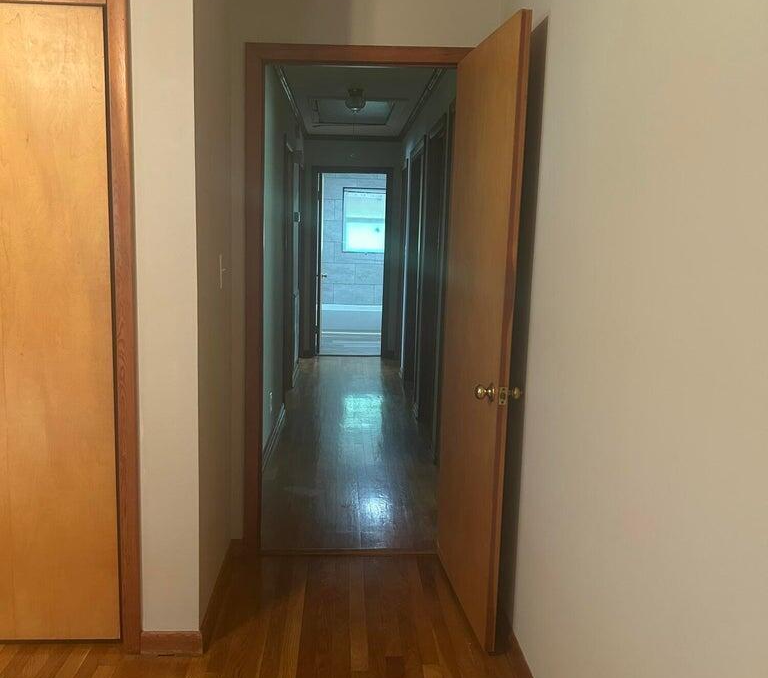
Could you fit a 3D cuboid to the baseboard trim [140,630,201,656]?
[{"bbox_3d":[-0.696,0.997,2.525,0.200,0.077,0.020,1,8,-3],"label":"baseboard trim"}]

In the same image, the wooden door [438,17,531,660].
[{"bbox_3d":[0.340,-0.024,2.842,0.036,2.040,0.780,0,8,-9],"label":"wooden door"}]

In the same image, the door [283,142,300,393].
[{"bbox_3d":[-0.794,-0.541,6.333,0.100,2.080,0.930,1,8,-3],"label":"door"}]

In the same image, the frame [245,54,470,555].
[{"bbox_3d":[-0.118,-0.106,3.212,0.910,2.120,0.090,1,8,-3],"label":"frame"}]

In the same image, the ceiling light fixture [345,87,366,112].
[{"bbox_3d":[-0.210,-1.762,5.688,0.165,0.165,0.165,1,8,-3],"label":"ceiling light fixture"}]

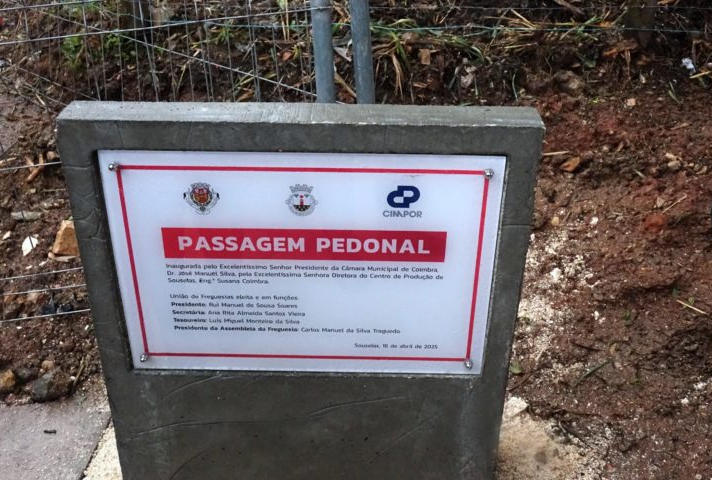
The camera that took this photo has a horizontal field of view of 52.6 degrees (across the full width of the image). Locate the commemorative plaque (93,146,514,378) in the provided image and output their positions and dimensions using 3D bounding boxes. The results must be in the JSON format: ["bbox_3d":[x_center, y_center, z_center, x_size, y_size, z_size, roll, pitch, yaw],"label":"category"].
[{"bbox_3d":[-0.080,0.049,1.154,0.600,0.400,0.015,1,28,0],"label":"commemorative plaque"}]

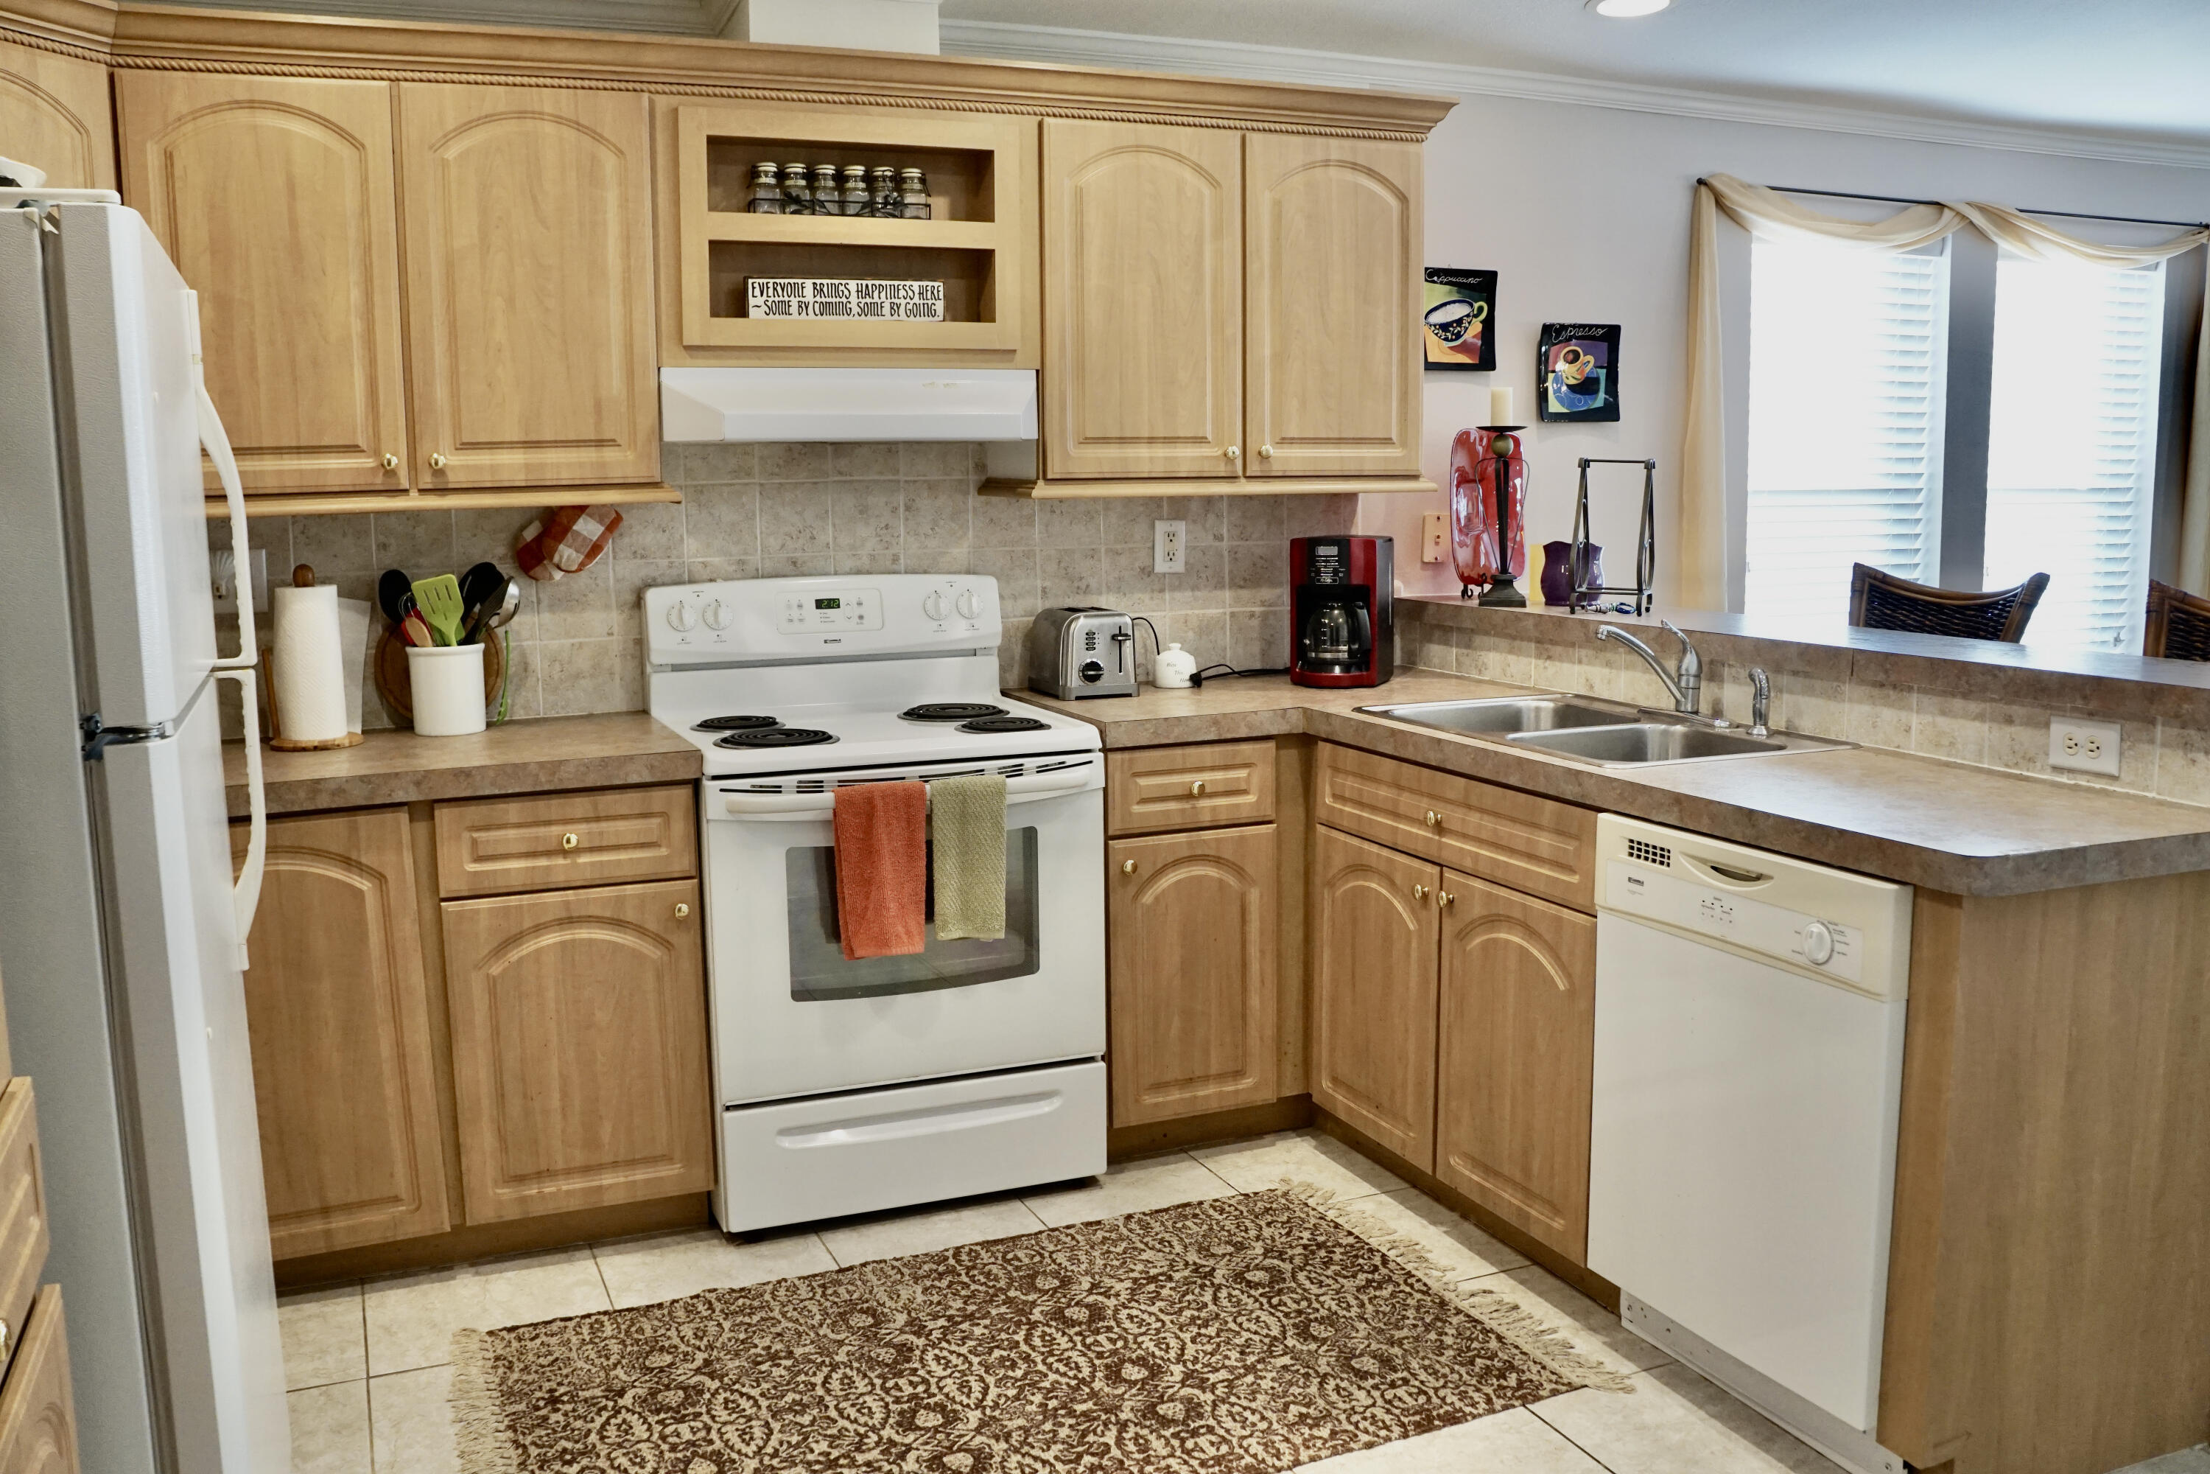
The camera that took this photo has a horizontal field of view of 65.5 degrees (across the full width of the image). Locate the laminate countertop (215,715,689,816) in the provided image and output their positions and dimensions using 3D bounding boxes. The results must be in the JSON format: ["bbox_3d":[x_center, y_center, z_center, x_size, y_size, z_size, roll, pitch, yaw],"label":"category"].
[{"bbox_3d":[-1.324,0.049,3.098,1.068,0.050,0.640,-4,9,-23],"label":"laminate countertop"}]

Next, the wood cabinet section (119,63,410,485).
[{"bbox_3d":[-1.495,-0.796,3.123,0.418,0.714,0.310,-4,8,-21],"label":"wood cabinet section"}]

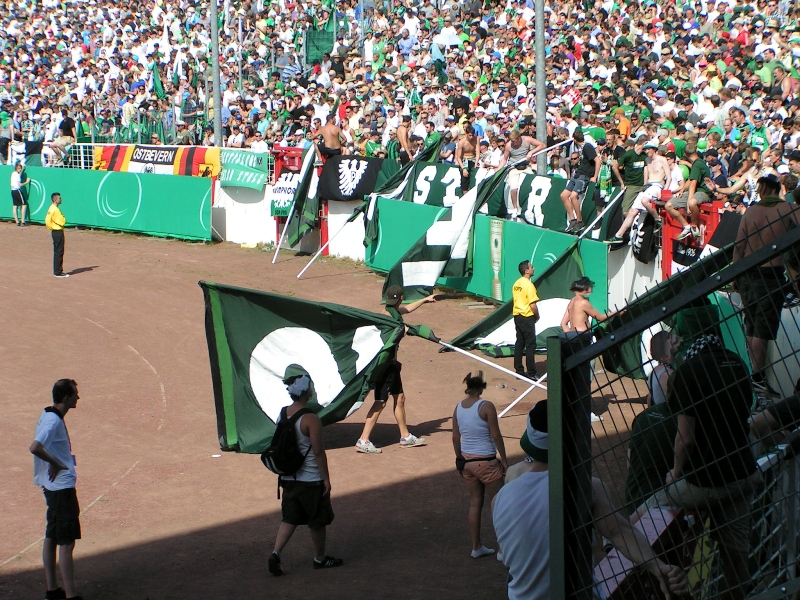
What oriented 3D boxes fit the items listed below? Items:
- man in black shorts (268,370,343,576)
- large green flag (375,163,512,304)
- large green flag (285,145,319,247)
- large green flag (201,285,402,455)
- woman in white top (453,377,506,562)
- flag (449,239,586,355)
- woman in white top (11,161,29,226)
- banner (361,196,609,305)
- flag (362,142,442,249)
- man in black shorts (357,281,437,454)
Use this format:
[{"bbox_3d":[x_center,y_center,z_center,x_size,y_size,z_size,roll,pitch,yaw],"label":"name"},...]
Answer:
[{"bbox_3d":[-0.850,1.545,17.700,0.550,1.770,0.600,4,8,37],"label":"man in black shorts"},{"bbox_3d":[0.881,-1.288,38.500,2.500,2.600,0.800,1,7,17],"label":"large green flag"},{"bbox_3d":[-2.319,-2.461,46.800,0.850,2.400,0.500,2,7,22],"label":"large green flag"},{"bbox_3d":[-1.083,0.746,22.300,2.350,1.900,0.700,0,6,3],"label":"large green flag"},{"bbox_3d":[0.724,1.503,18.100,0.470,1.650,0.400,1,7,14],"label":"woman in white top"},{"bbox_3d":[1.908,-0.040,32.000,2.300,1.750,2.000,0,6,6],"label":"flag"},{"bbox_3d":[-11.219,-3.111,58.600,0.450,1.760,0.500,-6,8,-40],"label":"woman in white top"},{"bbox_3d":[1.410,-0.879,39.600,0.200,1.600,11.400,-3,7,-22],"label":"banner"},{"bbox_3d":[0.057,-2.389,45.000,1.850,2.450,0.900,1,7,17],"label":"flag"},{"bbox_3d":[-0.062,0.770,22.500,0.750,1.820,0.580,-4,7,-30],"label":"man in black shorts"}]

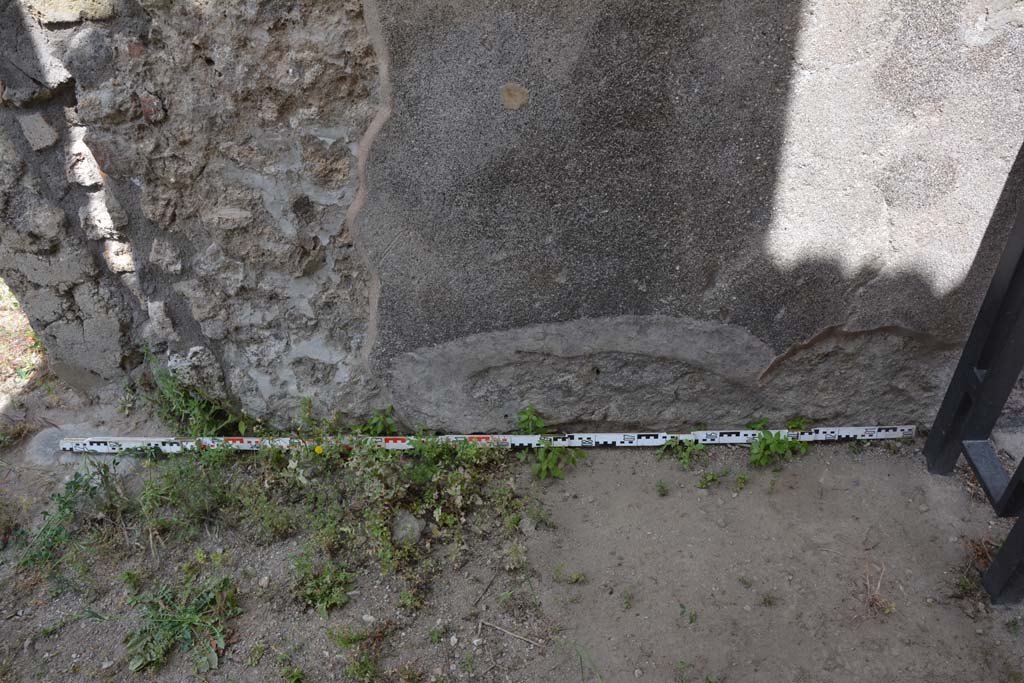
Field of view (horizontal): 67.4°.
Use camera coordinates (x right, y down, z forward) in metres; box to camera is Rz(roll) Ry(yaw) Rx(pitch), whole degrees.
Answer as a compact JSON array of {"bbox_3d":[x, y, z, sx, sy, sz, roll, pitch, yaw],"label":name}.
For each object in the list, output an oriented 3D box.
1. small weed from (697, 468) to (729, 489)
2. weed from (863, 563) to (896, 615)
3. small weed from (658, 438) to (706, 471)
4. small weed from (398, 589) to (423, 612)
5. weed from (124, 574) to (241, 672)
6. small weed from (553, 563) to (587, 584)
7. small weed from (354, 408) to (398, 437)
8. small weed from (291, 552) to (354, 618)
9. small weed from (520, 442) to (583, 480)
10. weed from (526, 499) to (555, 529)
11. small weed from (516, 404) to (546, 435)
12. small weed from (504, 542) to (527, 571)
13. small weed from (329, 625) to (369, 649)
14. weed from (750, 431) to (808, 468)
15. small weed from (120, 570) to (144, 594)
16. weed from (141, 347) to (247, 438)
[{"bbox_3d":[0.447,0.305,1.712,0.068,0.026,0.035,-1,38,0],"label":"small weed"},{"bbox_3d":[0.691,0.462,1.439,0.052,0.085,0.072,-1,35,0],"label":"weed"},{"bbox_3d":[0.392,0.258,1.767,0.110,0.050,0.073,-1,35,0],"label":"small weed"},{"bbox_3d":[-0.191,0.492,1.463,0.049,0.030,0.043,-1,35,0],"label":"small weed"},{"bbox_3d":[-0.605,0.514,1.414,0.202,0.060,0.198,-1,35,0],"label":"weed"},{"bbox_3d":[0.114,0.461,1.525,0.067,0.025,0.033,-1,38,0],"label":"small weed"},{"bbox_3d":[-0.326,0.200,1.838,0.101,0.069,0.056,-1,38,0],"label":"small weed"},{"bbox_3d":[-0.363,0.464,1.472,0.120,0.070,0.131,-1,35,0],"label":"small weed"},{"bbox_3d":[0.092,0.270,1.743,0.145,0.065,0.076,-1,35,0],"label":"small weed"},{"bbox_3d":[0.061,0.366,1.637,0.059,0.037,0.050,-1,38,0],"label":"weed"},{"bbox_3d":[0.047,0.194,1.831,0.071,0.071,0.053,-1,38,0],"label":"small weed"},{"bbox_3d":[0.007,0.435,1.553,0.044,0.035,0.042,-1,38,0],"label":"small weed"},{"bbox_3d":[-0.303,0.546,1.423,0.069,0.032,0.029,-1,38,0],"label":"small weed"},{"bbox_3d":[0.614,0.246,1.762,0.132,0.070,0.071,-1,35,0],"label":"weed"},{"bbox_3d":[-0.751,0.478,1.521,0.041,0.036,0.036,-1,38,0],"label":"small weed"},{"bbox_3d":[-0.773,0.121,1.865,0.235,0.190,0.142,-1,35,0],"label":"weed"}]

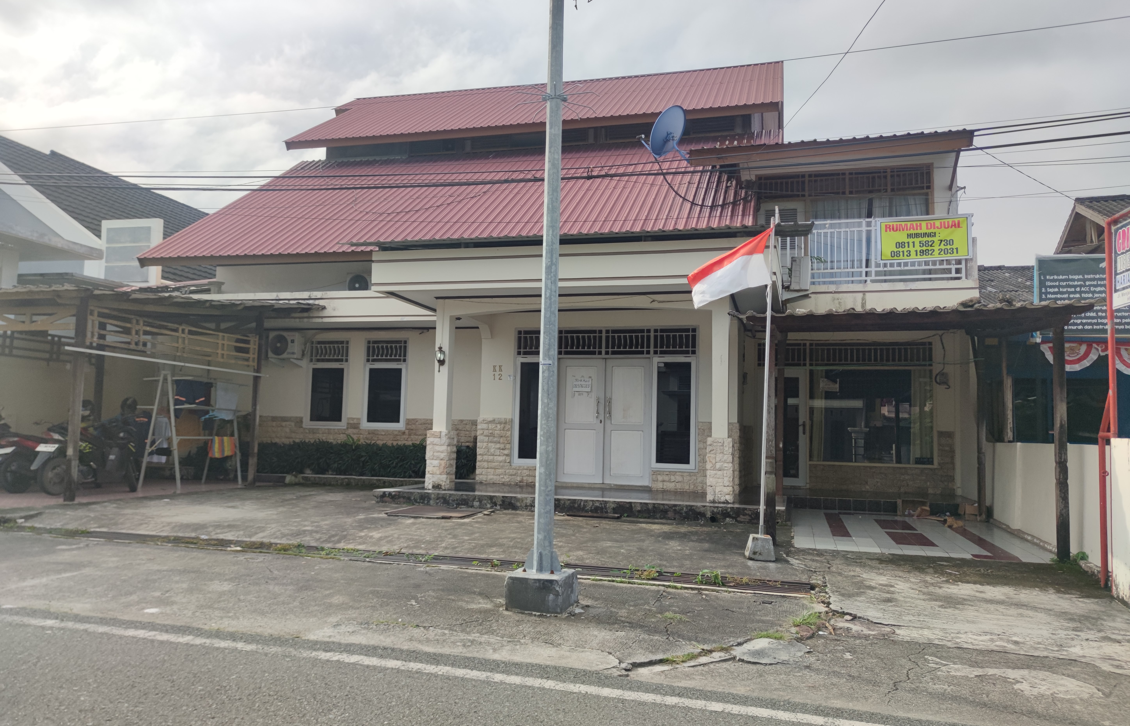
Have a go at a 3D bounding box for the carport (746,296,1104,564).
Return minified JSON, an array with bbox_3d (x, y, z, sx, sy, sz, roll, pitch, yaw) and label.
[{"bbox_3d":[4.097,0.759,10.059,3.560,2.780,3.900,0,-5,15],"label":"carport"}]

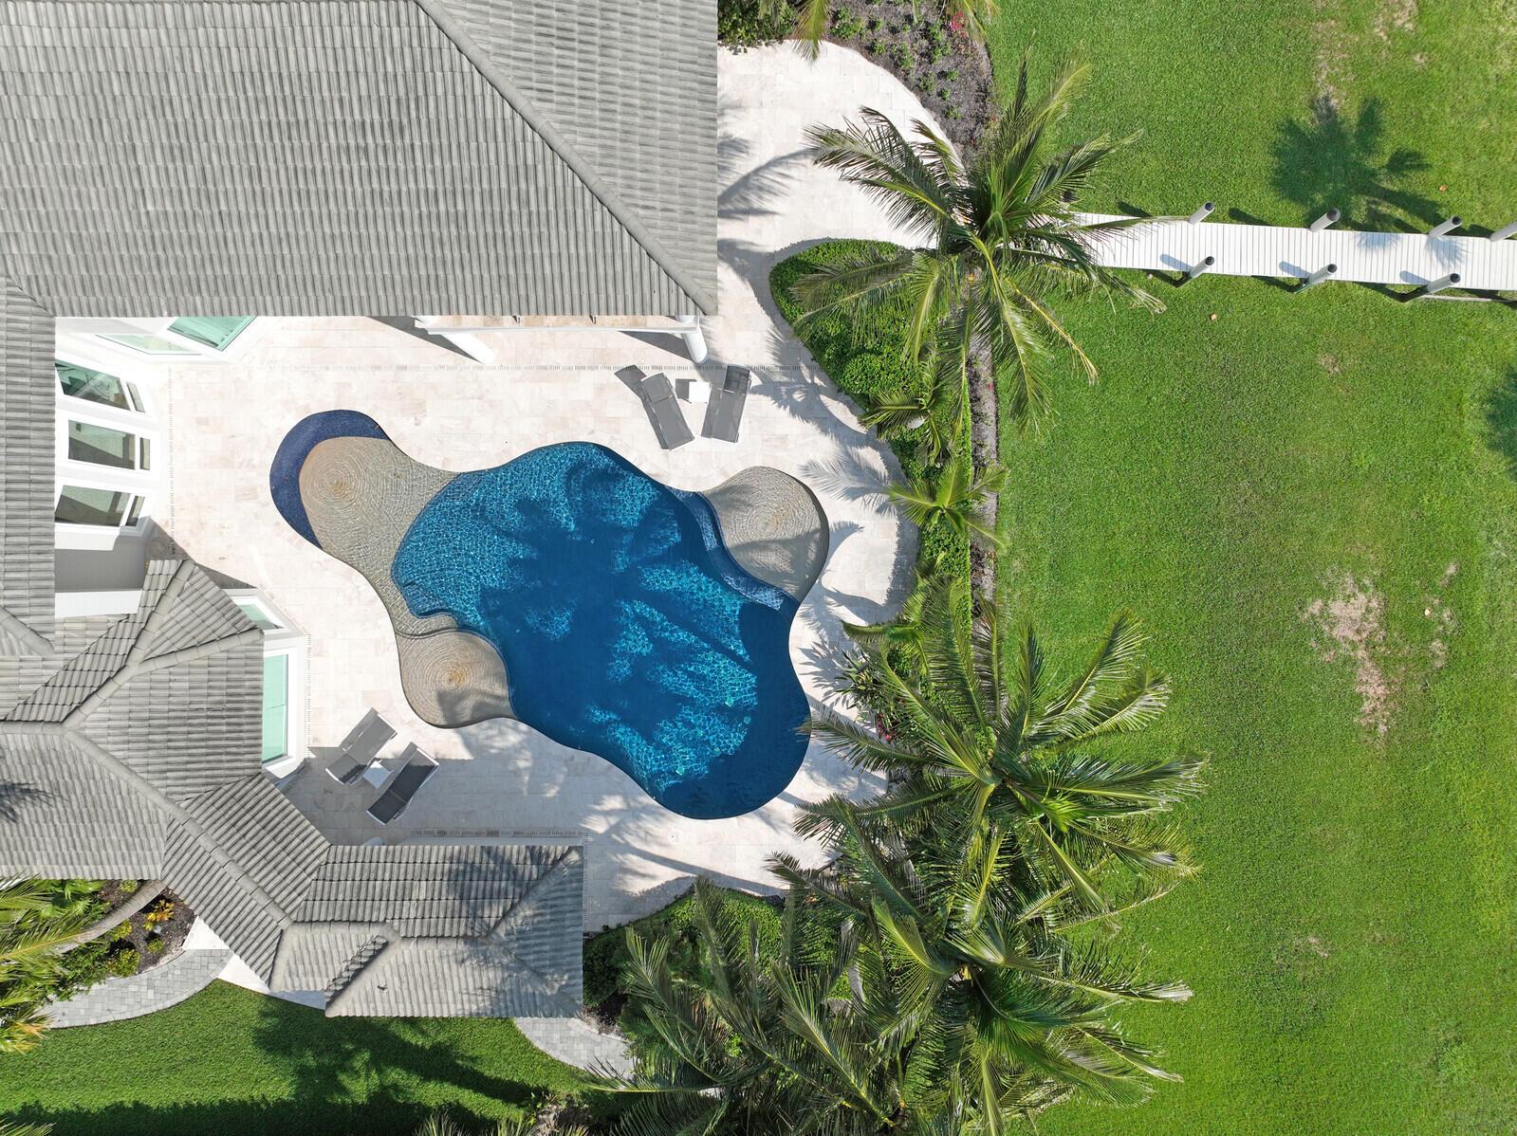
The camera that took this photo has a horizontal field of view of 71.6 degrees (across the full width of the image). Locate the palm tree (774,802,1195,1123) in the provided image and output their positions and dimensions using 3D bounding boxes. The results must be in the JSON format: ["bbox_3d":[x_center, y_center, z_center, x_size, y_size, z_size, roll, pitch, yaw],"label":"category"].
[{"bbox_3d":[3.650,6.500,20.600,6.800,10.200,5.400,0,90,0],"label":"palm tree"}]

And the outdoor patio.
[{"bbox_3d":[-3.500,-2.000,25.750,19.200,0.400,21.600,0,90,0],"label":"outdoor patio"}]

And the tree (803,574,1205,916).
[{"bbox_3d":[4.000,2.950,20.600,6.500,10.200,5.700,0,90,0],"label":"tree"}]

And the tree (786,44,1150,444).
[{"bbox_3d":[3.900,-5.700,21.500,6.600,8.600,6.900,0,90,0],"label":"tree"}]

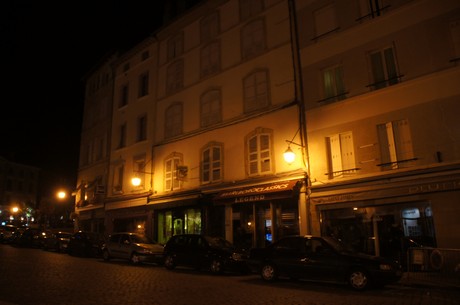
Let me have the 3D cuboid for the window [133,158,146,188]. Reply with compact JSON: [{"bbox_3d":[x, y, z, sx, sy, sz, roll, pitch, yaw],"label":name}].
[{"bbox_3d":[-5.991,1.381,22.846,1.300,2.080,0.150,-14,-20,39],"label":"window"}]

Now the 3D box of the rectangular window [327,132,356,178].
[{"bbox_3d":[4.616,0.135,14.345,1.156,1.768,0.200,-14,-19,39],"label":"rectangular window"}]

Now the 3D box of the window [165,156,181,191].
[{"bbox_3d":[-3.442,1.259,20.592,1.350,1.980,0.150,-14,-20,39],"label":"window"}]

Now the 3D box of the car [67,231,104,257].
[{"bbox_3d":[-7.463,5.030,19.326,3.853,1.440,1.650,-10,-16,40],"label":"car"}]

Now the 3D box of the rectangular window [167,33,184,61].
[{"bbox_3d":[-3.615,-6.965,22.877,1.520,1.620,0.150,-14,-20,39],"label":"rectangular window"}]

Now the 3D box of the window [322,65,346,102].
[{"bbox_3d":[4.561,-3.023,15.168,0.952,1.550,0.200,-14,-19,39],"label":"window"}]

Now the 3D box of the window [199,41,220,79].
[{"bbox_3d":[-1.168,-5.422,20.287,1.520,1.910,0.150,-14,-20,39],"label":"window"}]

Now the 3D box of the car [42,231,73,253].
[{"bbox_3d":[-10.726,5.851,22.849,4.050,1.440,1.700,-11,-17,39],"label":"car"}]

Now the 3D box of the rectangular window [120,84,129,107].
[{"bbox_3d":[-7.957,-4.292,26.107,1.080,1.591,0.200,-13,-18,39],"label":"rectangular window"}]

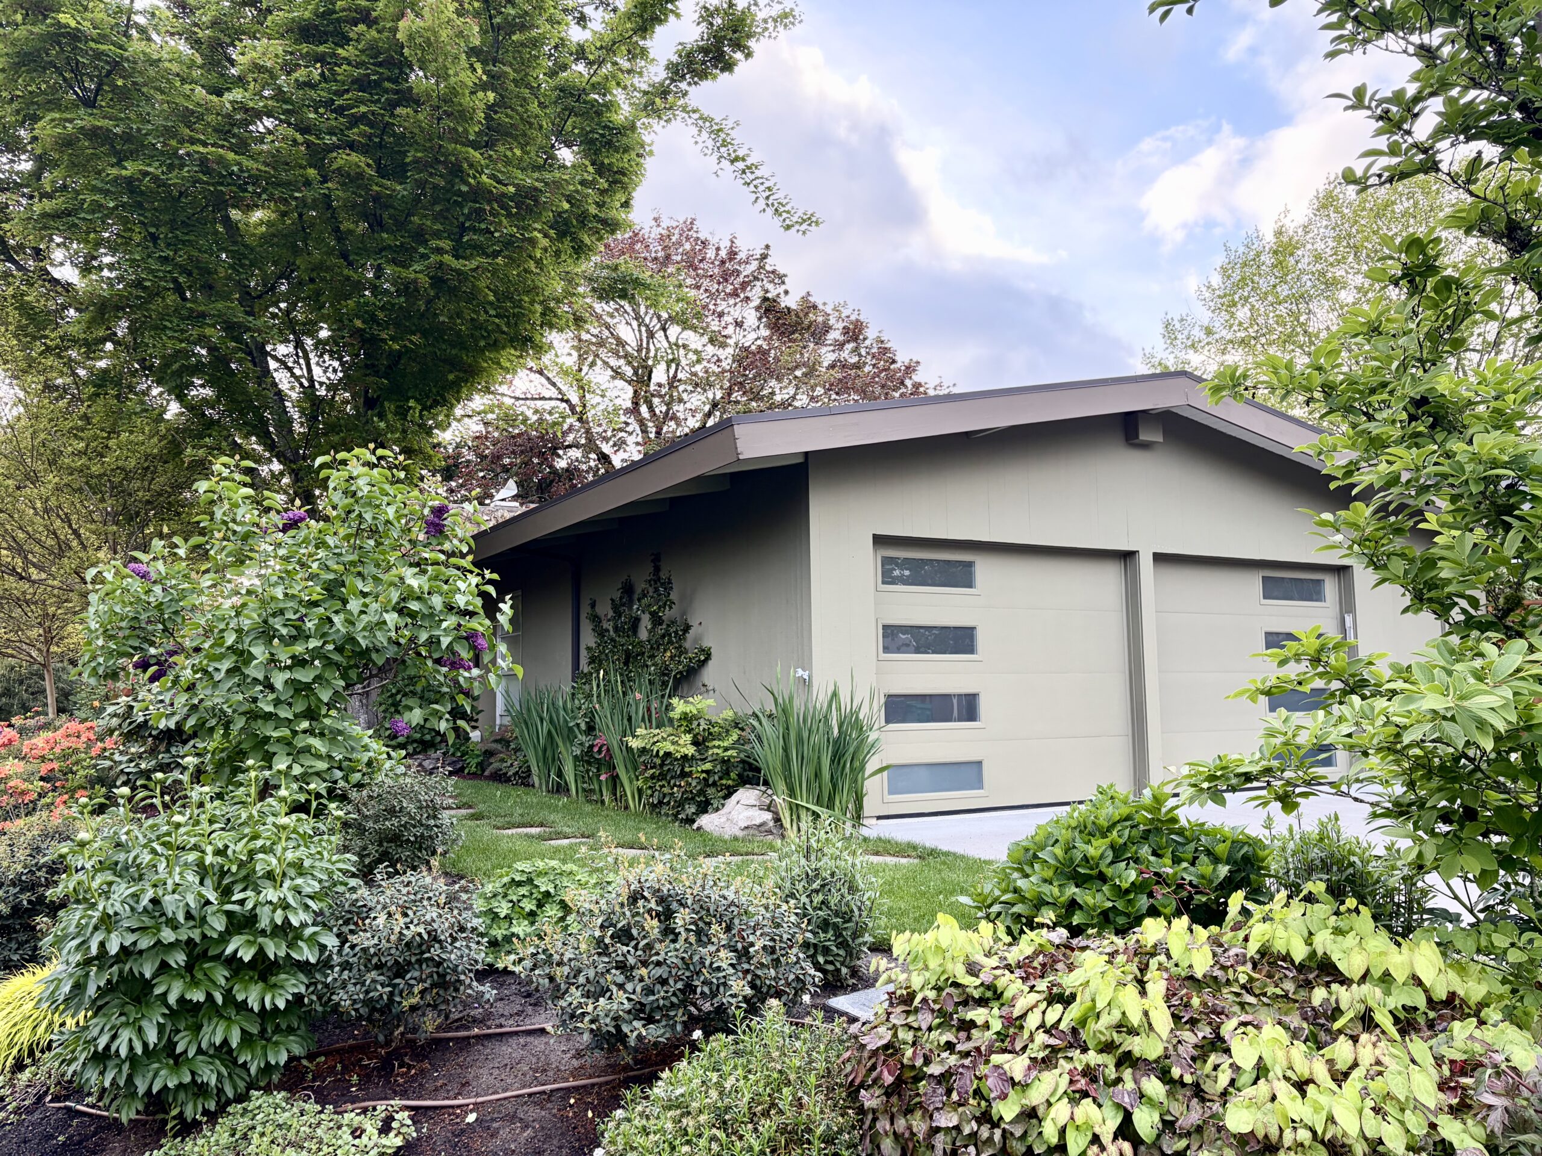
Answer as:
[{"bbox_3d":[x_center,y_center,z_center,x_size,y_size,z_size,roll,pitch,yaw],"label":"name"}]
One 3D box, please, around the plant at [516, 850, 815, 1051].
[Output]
[{"bbox_3d":[-0.332,1.171,3.650,0.930,0.610,0.750,-1,-6,0],"label":"plant"}]

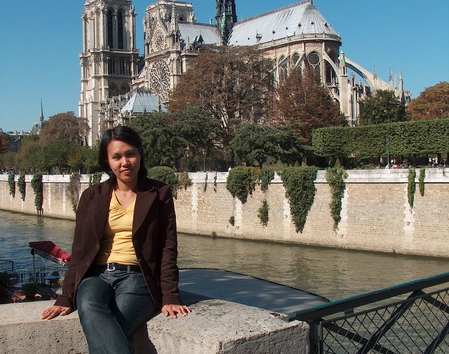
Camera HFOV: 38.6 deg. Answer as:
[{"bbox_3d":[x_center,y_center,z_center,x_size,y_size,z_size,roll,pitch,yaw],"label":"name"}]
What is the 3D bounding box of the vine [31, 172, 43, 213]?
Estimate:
[{"bbox_3d":[-41.835,3.626,142.559,1.000,8.760,3.750,-3,2,-36],"label":"vine"}]

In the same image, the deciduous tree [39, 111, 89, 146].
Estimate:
[{"bbox_3d":[-44.722,-9.028,178.000,14.000,18.500,13.500,0,0,0],"label":"deciduous tree"}]

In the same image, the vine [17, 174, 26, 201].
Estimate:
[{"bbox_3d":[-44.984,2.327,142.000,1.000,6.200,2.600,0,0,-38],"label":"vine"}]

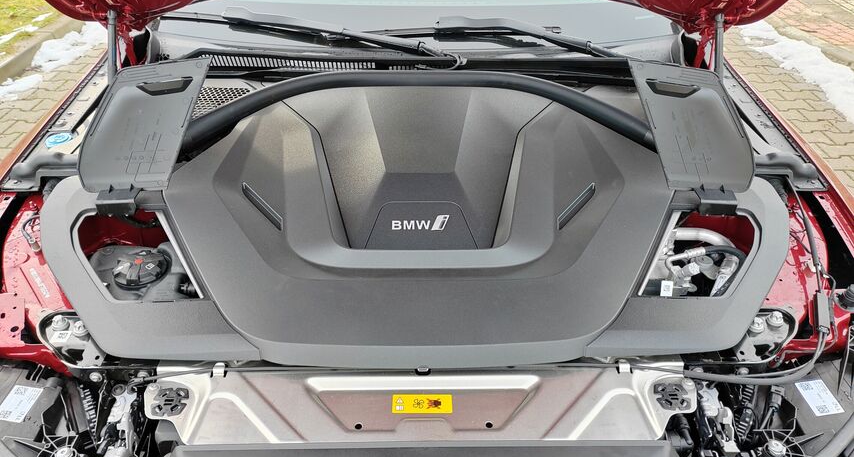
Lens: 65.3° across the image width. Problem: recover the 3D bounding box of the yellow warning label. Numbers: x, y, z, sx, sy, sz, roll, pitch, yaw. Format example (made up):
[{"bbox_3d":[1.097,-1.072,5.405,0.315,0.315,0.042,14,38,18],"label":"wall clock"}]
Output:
[{"bbox_3d":[-0.006,0.231,0.875,0.079,0.002,0.026,0,51,-1],"label":"yellow warning label"}]

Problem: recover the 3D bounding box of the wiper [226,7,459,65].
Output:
[{"bbox_3d":[-0.216,-0.453,1.565,0.604,0.055,0.055,13,35,9],"label":"wiper"}]

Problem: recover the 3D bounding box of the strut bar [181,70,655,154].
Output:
[{"bbox_3d":[-0.017,-0.235,1.329,0.960,0.090,0.285,0,34,-1],"label":"strut bar"}]

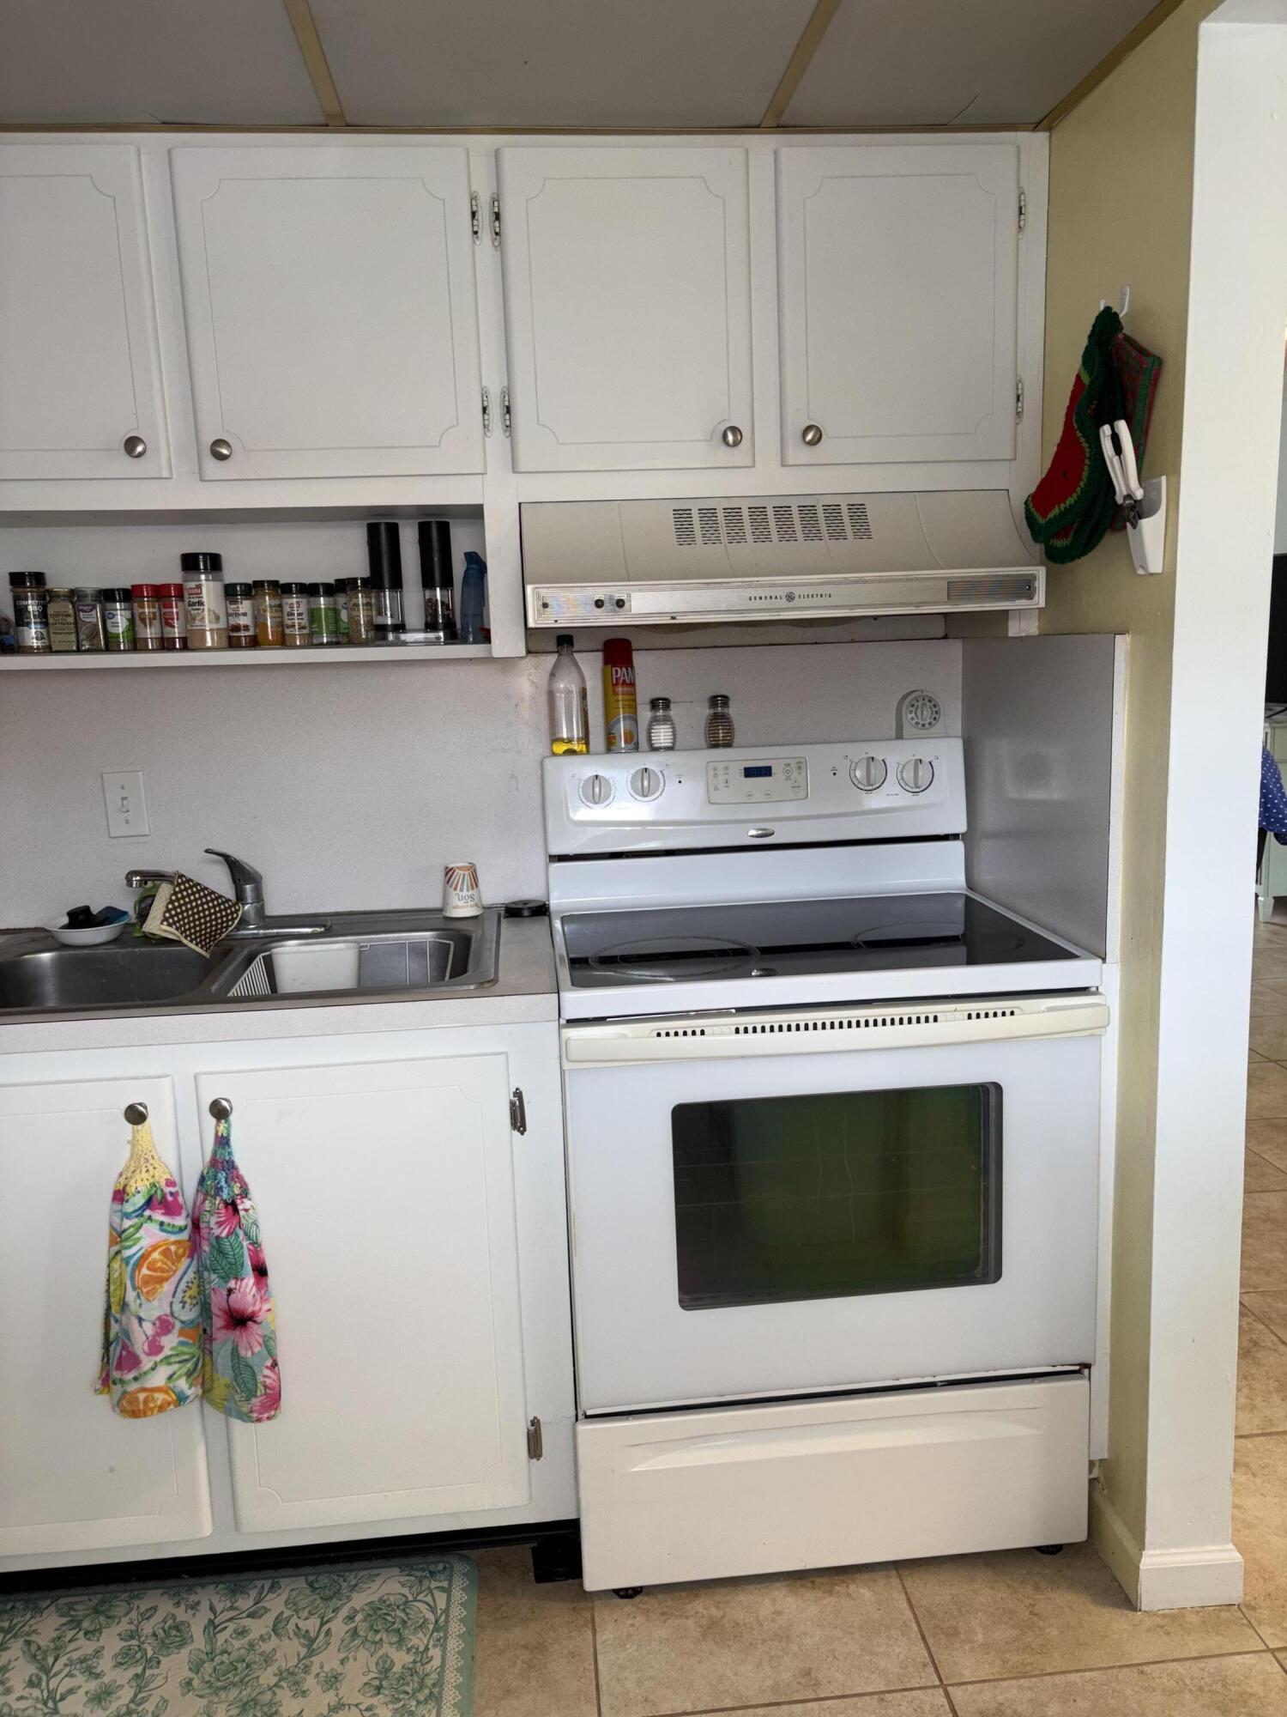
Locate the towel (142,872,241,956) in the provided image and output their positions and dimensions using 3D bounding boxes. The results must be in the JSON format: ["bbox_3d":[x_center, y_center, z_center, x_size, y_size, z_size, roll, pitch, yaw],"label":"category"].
[{"bbox_3d":[-0.740,0.089,2.092,0.155,0.144,0.080,-9,12,-34],"label":"towel"}]

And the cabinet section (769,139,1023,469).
[{"bbox_3d":[0.359,-0.828,2.035,0.360,0.438,0.310,-3,9,-5],"label":"cabinet section"}]

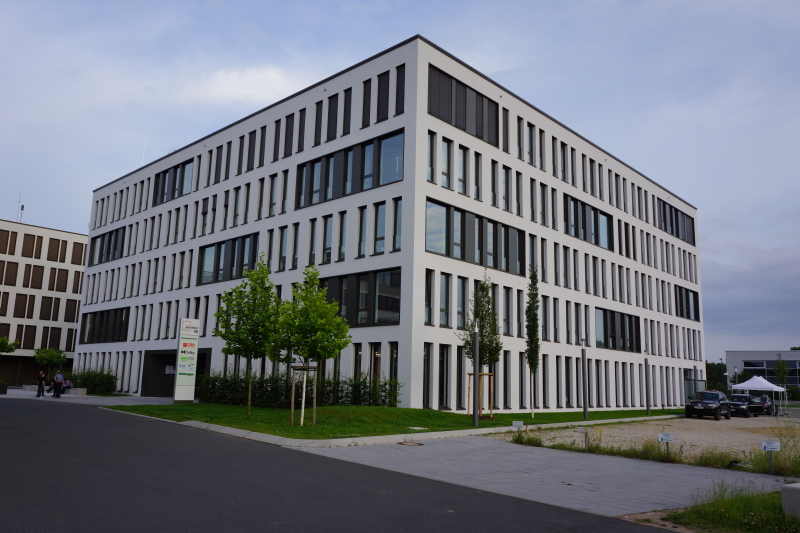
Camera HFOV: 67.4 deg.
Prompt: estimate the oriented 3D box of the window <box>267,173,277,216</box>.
[{"bbox_3d":[-7.920,-4.413,37.724,0.940,2.770,0.200,-8,-15,42],"label":"window"}]

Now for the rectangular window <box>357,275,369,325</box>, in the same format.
[{"bbox_3d":[-1.834,1.683,30.586,0.892,2.753,0.200,-8,-15,42],"label":"rectangular window"}]

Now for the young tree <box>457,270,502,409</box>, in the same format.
[{"bbox_3d":[3.871,3.598,28.845,2.100,7.088,2.100,1,-11,0],"label":"young tree"}]

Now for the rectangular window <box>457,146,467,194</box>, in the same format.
[{"bbox_3d":[3.407,-5.117,32.402,0.200,2.595,0.931,-9,-15,44],"label":"rectangular window"}]

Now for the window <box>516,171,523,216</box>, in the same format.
[{"bbox_3d":[7.131,-4.314,35.998,0.200,2.770,0.645,-9,-16,44],"label":"window"}]

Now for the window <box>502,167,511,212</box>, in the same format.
[{"bbox_3d":[6.217,-4.521,35.181,0.200,2.781,0.892,-9,-15,44],"label":"window"}]

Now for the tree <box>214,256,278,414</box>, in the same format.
[{"bbox_3d":[-6.284,2.838,25.264,2.900,6.843,2.900,4,-11,-13],"label":"tree"}]

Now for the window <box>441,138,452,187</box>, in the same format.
[{"bbox_3d":[2.405,-5.367,31.399,0.200,2.781,0.912,-9,-15,44],"label":"window"}]

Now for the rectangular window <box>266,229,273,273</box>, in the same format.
[{"bbox_3d":[-7.952,-0.861,36.931,0.618,2.690,0.200,-8,-14,42],"label":"rectangular window"}]

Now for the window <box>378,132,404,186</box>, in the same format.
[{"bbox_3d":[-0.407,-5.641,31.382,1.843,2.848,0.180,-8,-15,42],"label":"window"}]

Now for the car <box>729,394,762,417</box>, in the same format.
[{"bbox_3d":[24.469,10.046,43.274,1.830,1.600,4.500,-8,-15,41],"label":"car"}]

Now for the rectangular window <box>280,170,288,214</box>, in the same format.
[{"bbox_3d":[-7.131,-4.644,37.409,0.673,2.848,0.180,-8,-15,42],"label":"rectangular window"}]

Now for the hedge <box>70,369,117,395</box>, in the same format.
[{"bbox_3d":[-24.700,9.308,48.200,7.200,1.850,1.100,-9,-15,42],"label":"hedge"}]

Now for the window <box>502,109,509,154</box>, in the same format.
[{"bbox_3d":[6.242,-8.099,35.890,0.200,2.760,0.690,-9,-15,44],"label":"window"}]

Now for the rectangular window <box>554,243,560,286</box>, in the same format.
[{"bbox_3d":[9.937,-0.142,38.274,0.200,2.779,0.633,-9,-15,44],"label":"rectangular window"}]

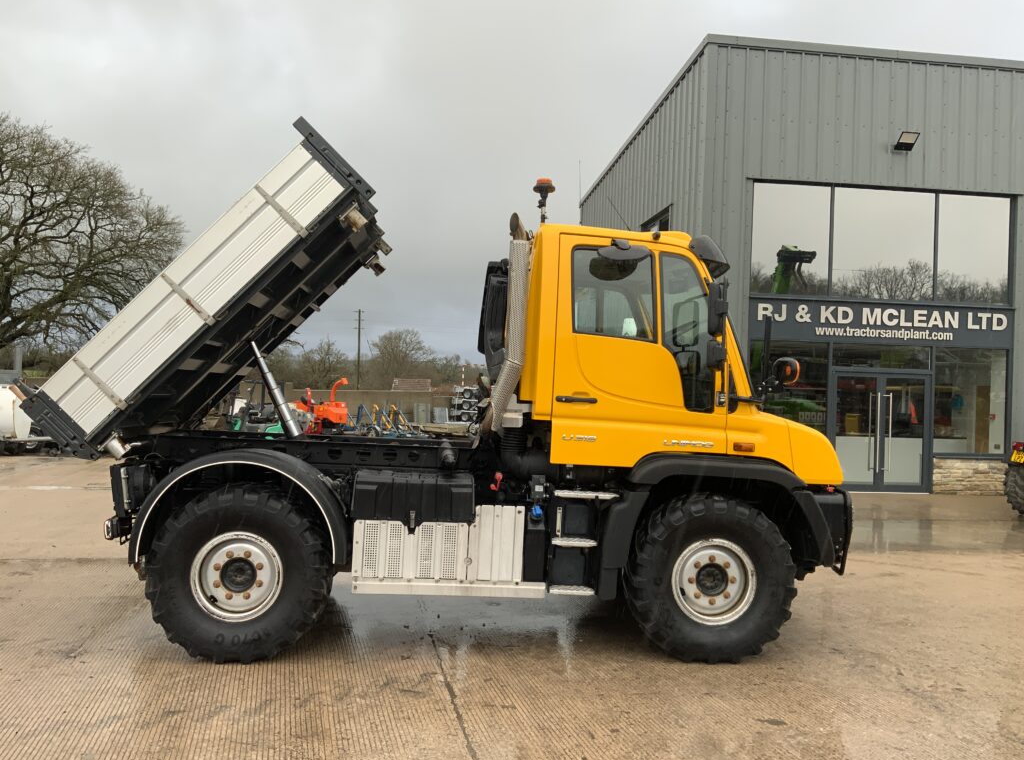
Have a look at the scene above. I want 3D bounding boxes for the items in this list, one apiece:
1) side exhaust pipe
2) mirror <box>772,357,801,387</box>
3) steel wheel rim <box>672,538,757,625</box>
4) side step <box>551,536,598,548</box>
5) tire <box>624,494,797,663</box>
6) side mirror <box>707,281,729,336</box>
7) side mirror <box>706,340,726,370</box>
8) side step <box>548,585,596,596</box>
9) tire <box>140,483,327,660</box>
[{"bbox_3d":[-0.029,-0.357,5.620,0.300,1.470,0.180,2,0,-7],"label":"side exhaust pipe"},{"bbox_3d":[1.766,-0.055,5.520,0.180,0.190,0.090,2,0,-25],"label":"mirror"},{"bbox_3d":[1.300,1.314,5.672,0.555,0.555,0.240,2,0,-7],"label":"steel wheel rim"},{"bbox_3d":[0.403,1.057,5.580,0.290,0.035,0.150,2,0,-7],"label":"side step"},{"bbox_3d":[1.293,1.313,5.727,1.075,1.075,0.390,2,0,-7],"label":"tire"},{"bbox_3d":[1.288,-0.449,5.390,0.115,0.345,0.205,2,0,12],"label":"side mirror"},{"bbox_3d":[1.285,-0.154,5.390,0.115,0.185,0.195,2,0,12],"label":"side mirror"},{"bbox_3d":[0.391,1.362,5.550,0.290,0.035,0.150,2,0,-7],"label":"side step"},{"bbox_3d":[-1.682,1.189,5.363,1.075,1.075,0.390,2,0,-7],"label":"tire"}]

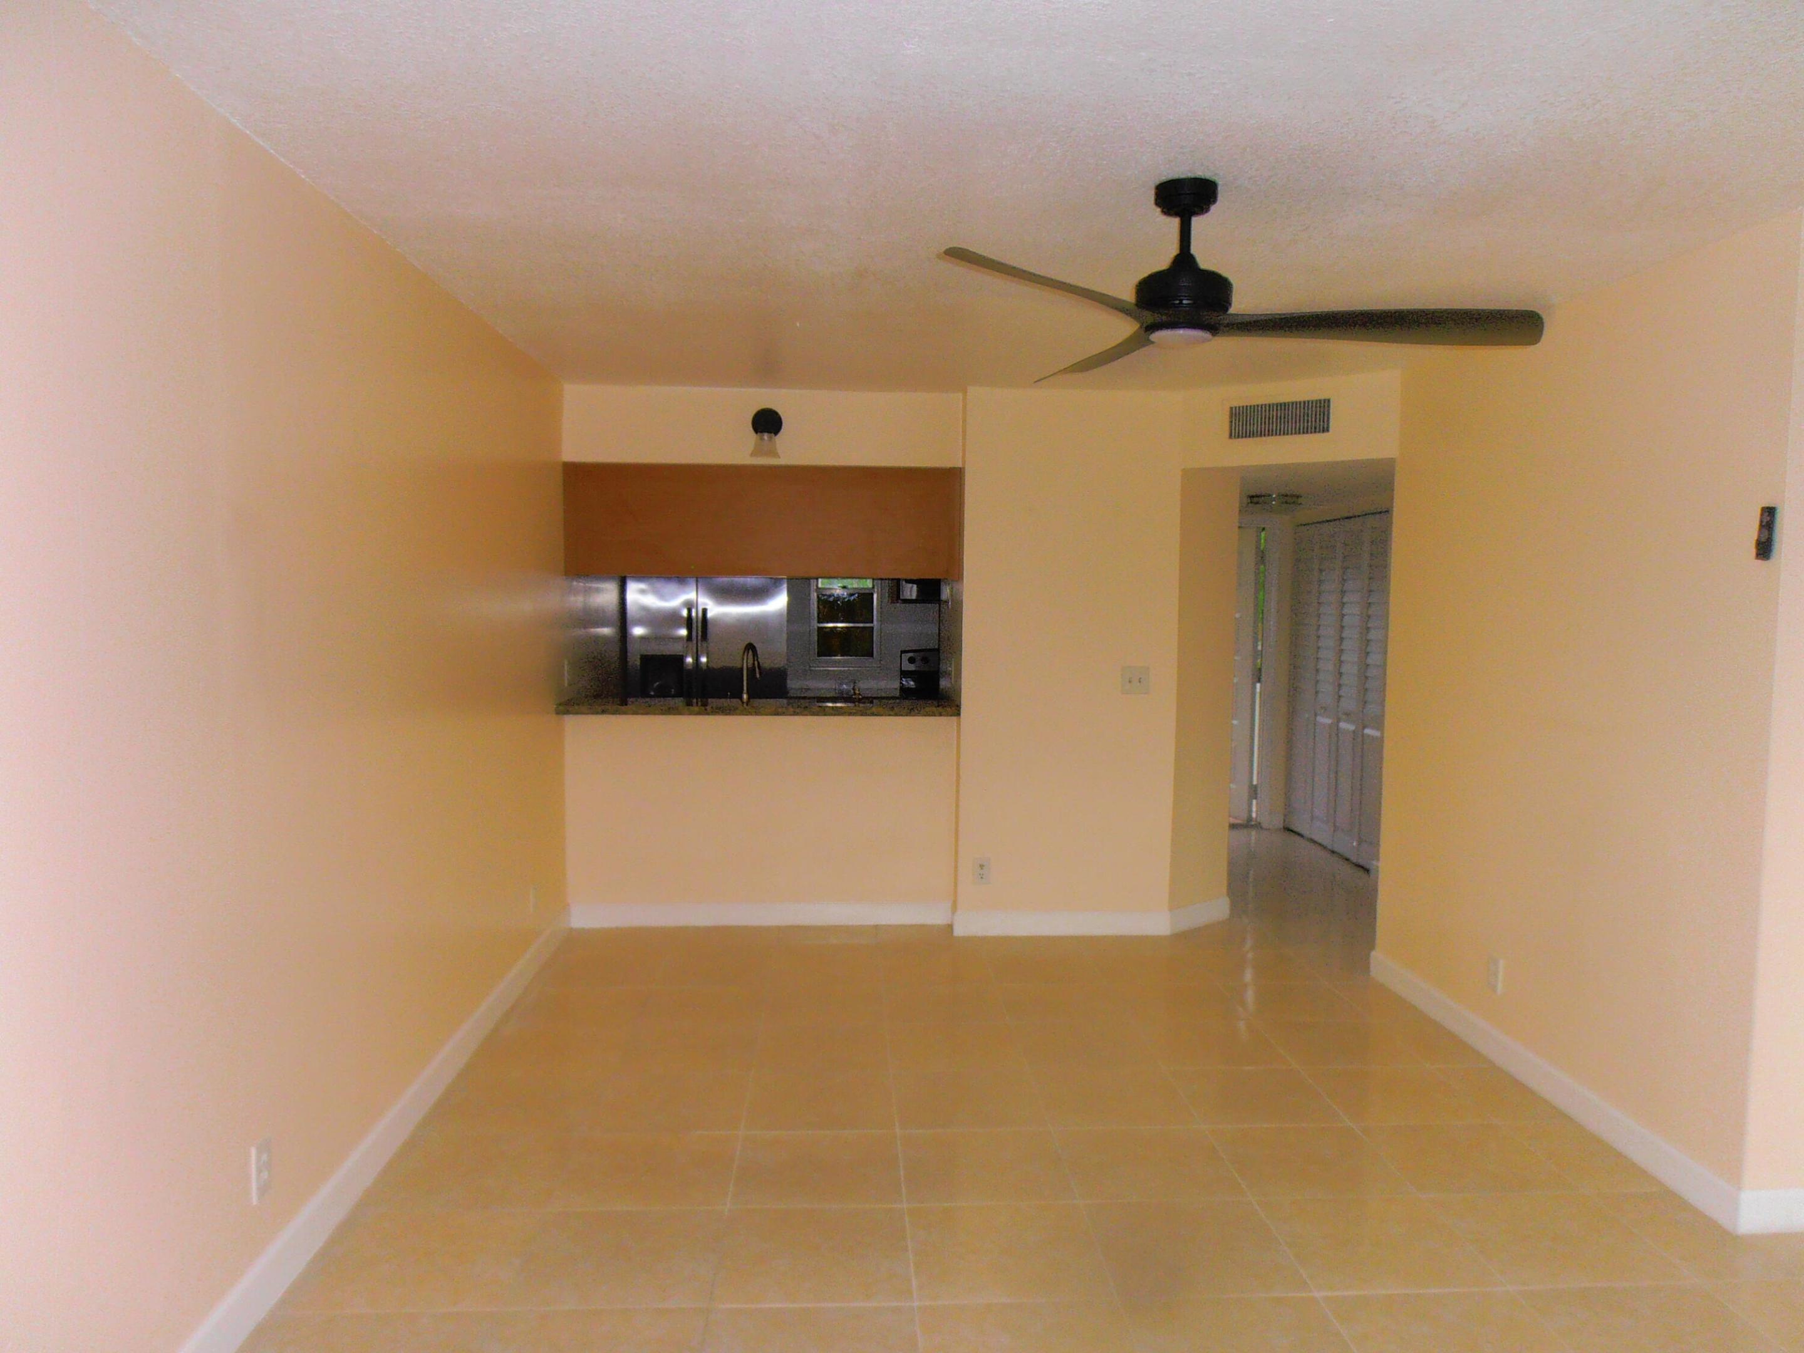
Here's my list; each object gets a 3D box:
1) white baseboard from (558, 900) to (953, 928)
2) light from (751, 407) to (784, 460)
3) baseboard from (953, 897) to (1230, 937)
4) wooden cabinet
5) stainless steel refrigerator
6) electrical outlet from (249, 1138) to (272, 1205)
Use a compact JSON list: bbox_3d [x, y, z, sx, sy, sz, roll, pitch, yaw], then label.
[{"bbox_3d":[-0.639,1.099,5.780,1.757,0.112,0.015,0,4,-3],"label":"white baseboard"},{"bbox_3d":[-0.601,-1.081,5.547,0.137,0.215,0.160,0,4,-3],"label":"light"},{"bbox_3d":[0.908,1.114,5.826,1.361,0.110,0.307,0,4,-3],"label":"baseboard"},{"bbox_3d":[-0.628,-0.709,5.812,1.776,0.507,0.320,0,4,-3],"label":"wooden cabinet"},{"bbox_3d":[-1.113,0.152,7.400,0.896,1.770,0.780,0,4,-3],"label":"stainless steel refrigerator"},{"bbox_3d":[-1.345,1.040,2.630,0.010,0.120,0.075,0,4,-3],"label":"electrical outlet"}]

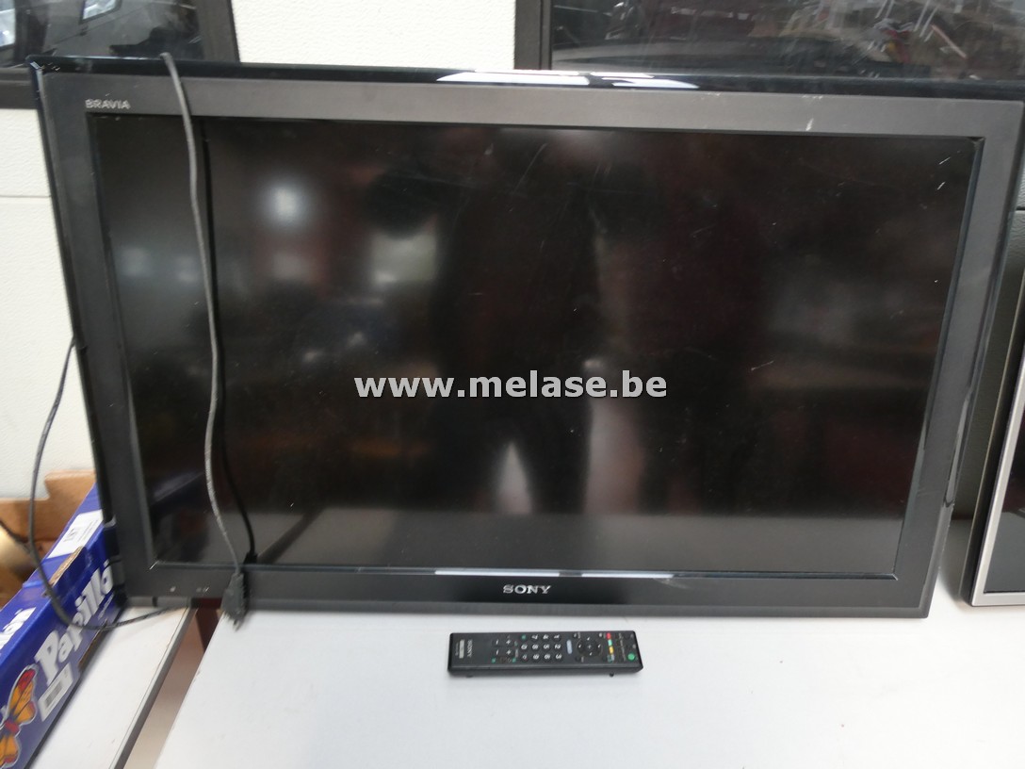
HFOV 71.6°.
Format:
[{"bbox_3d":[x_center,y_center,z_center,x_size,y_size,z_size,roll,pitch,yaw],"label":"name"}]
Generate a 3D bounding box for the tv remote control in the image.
[{"bbox_3d":[0.034,0.285,0.743,0.199,0.020,0.050,0,22,-3],"label":"tv remote control"}]

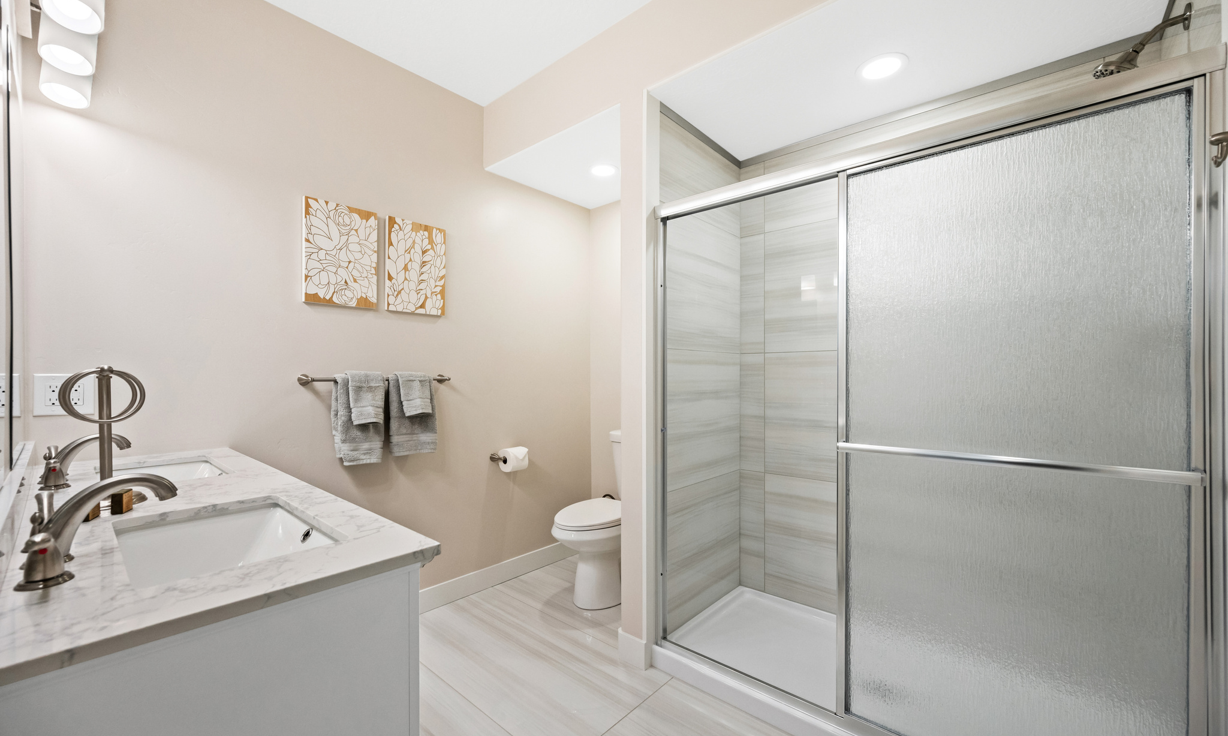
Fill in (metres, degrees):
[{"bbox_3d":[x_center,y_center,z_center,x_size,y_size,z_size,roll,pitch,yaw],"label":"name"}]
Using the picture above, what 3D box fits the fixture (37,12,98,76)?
[{"bbox_3d":[-1.433,-0.858,1.254,0.098,0.127,0.098,-1,-1,41],"label":"fixture"}]

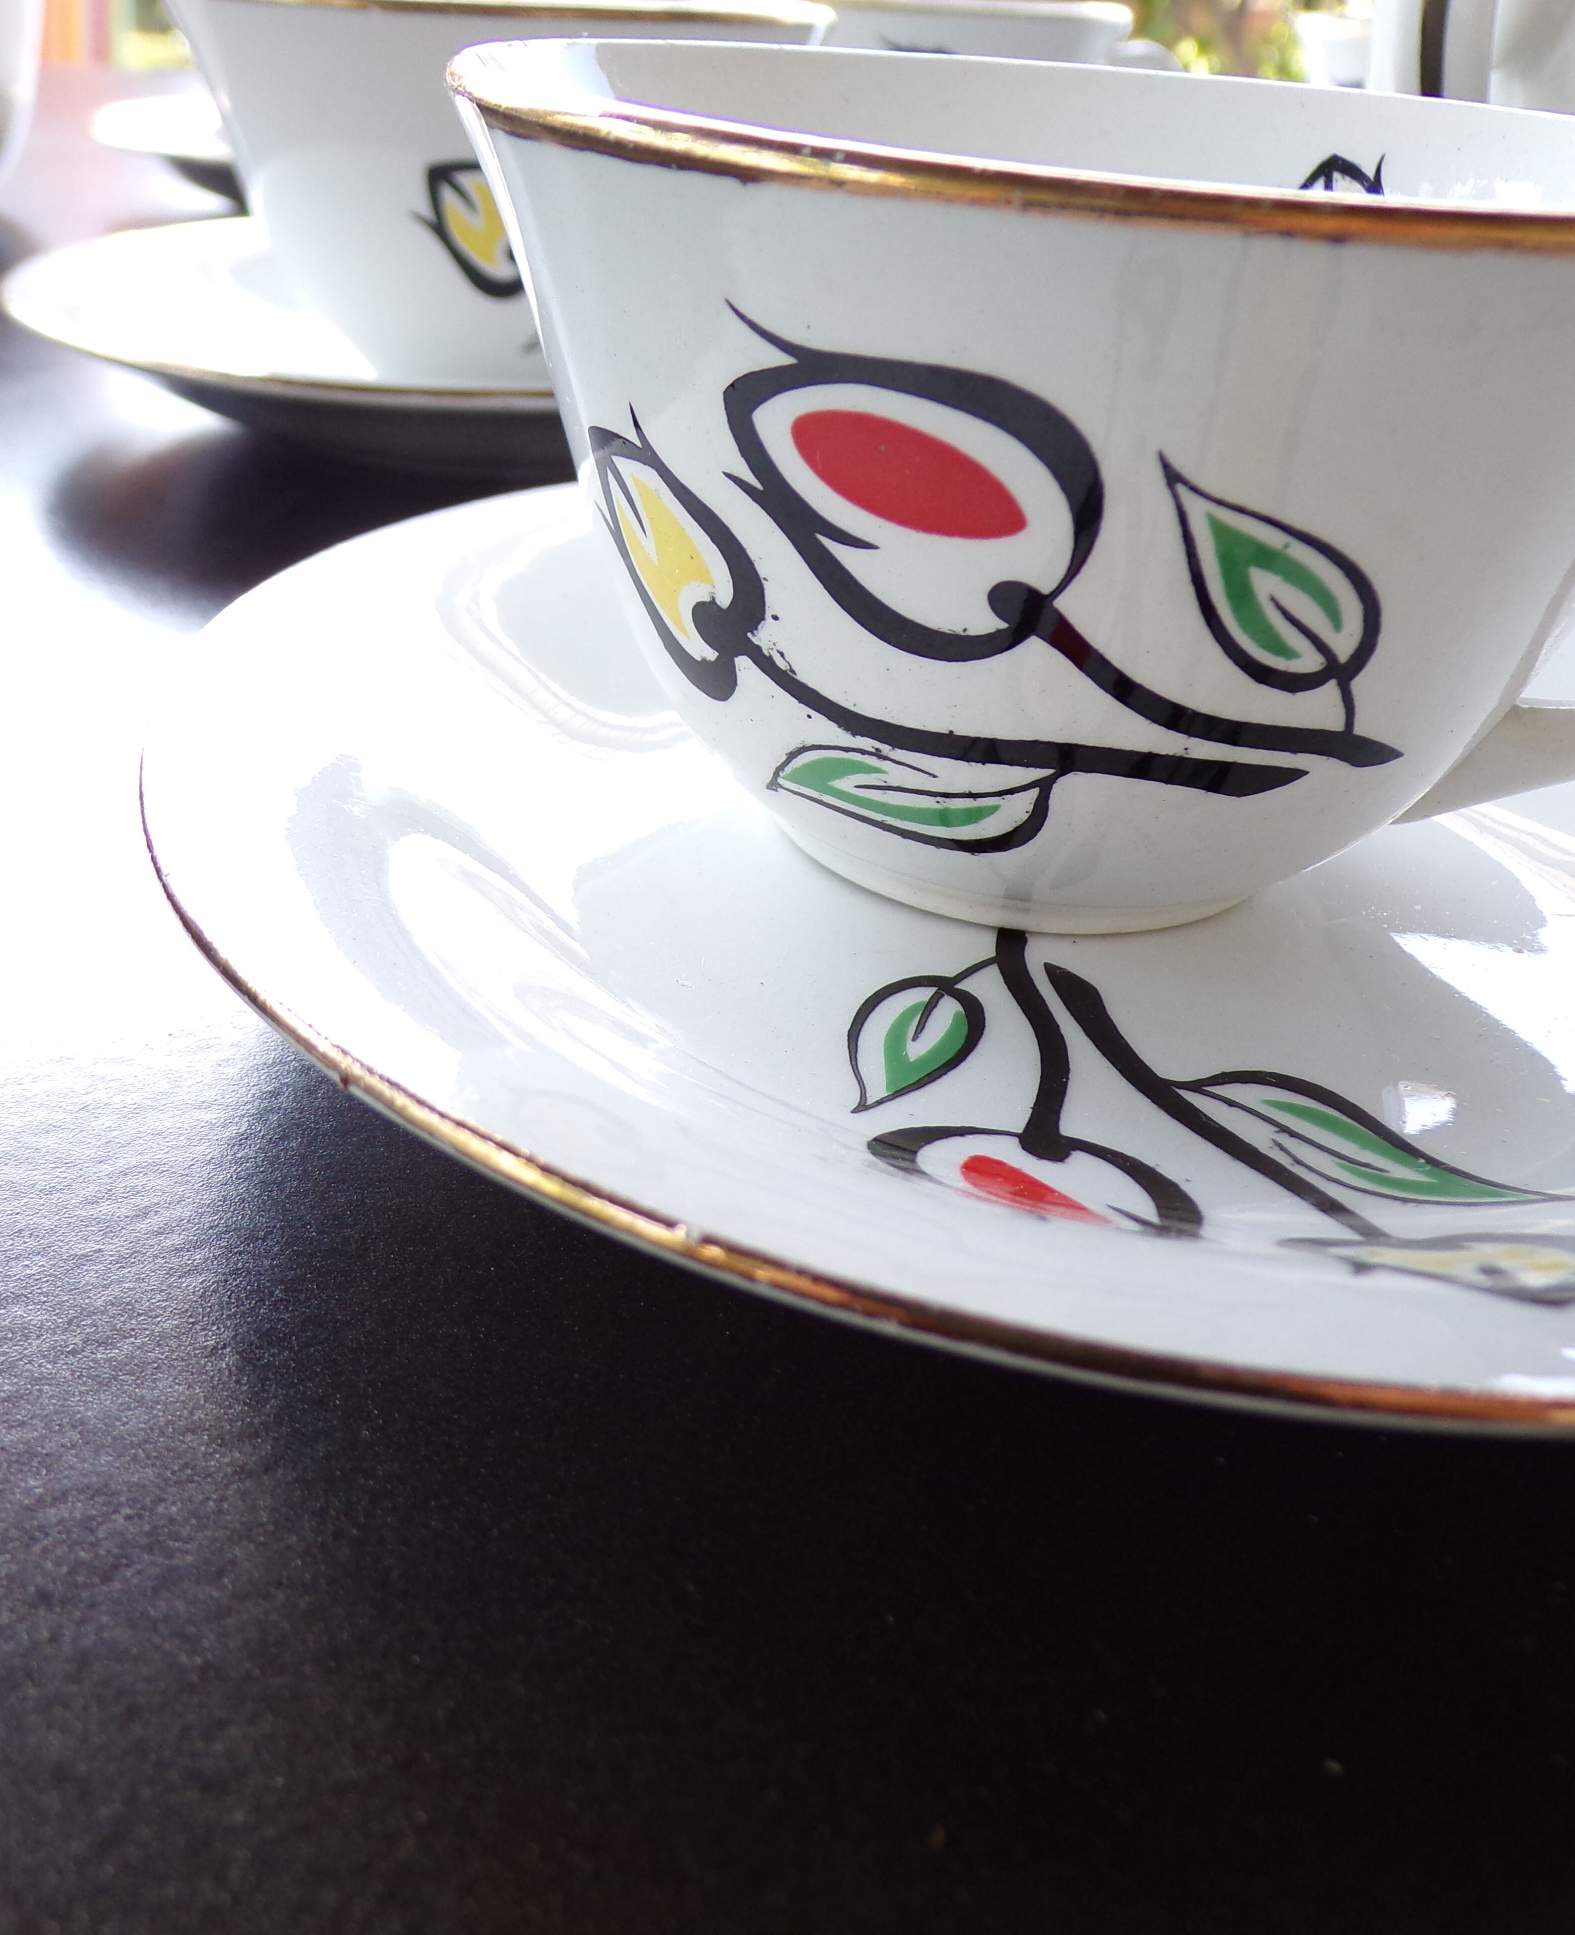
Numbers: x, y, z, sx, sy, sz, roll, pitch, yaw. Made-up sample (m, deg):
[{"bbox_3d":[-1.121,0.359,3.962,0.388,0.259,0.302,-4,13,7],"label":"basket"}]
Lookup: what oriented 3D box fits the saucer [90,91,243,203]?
[{"bbox_3d":[-0.094,-0.195,0.441,0.147,0.019,0.147,4,30,-2],"label":"saucer"}]

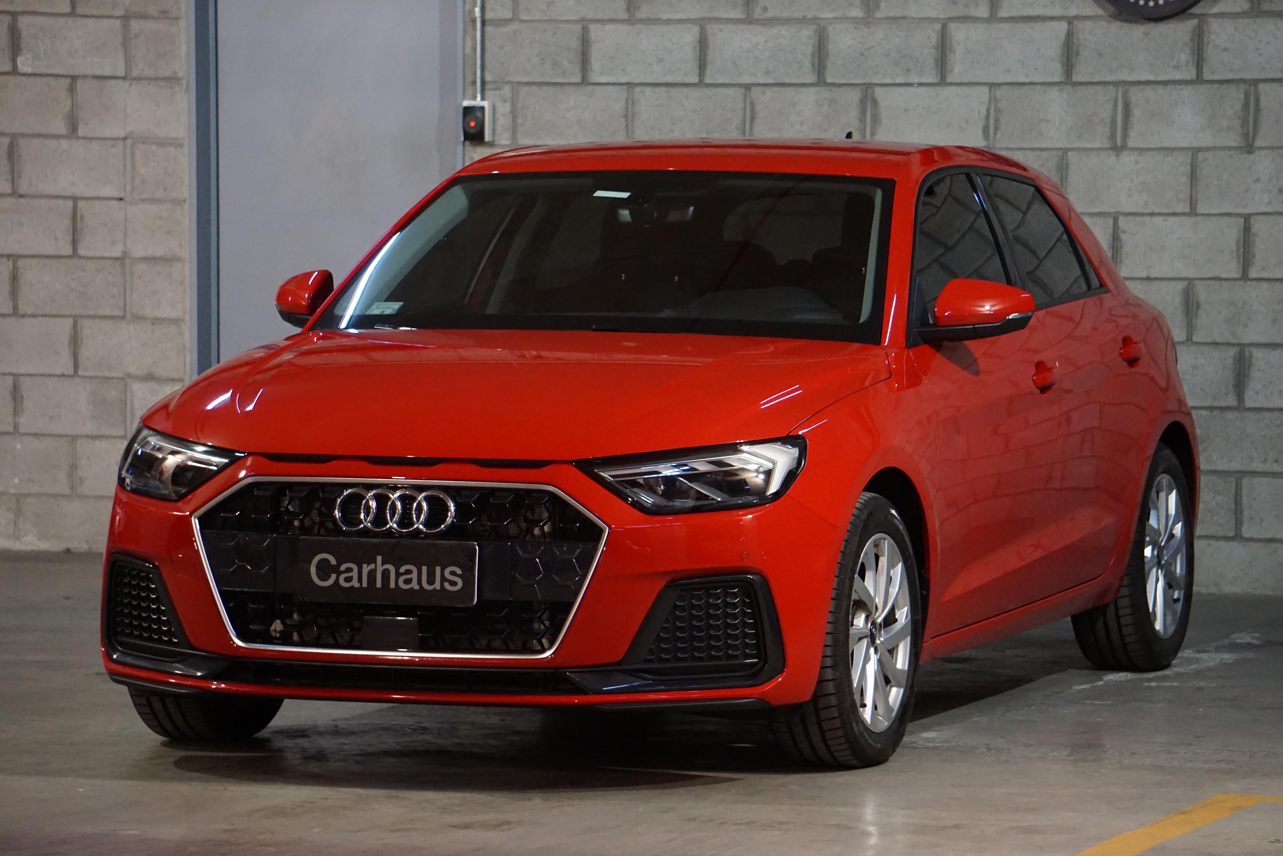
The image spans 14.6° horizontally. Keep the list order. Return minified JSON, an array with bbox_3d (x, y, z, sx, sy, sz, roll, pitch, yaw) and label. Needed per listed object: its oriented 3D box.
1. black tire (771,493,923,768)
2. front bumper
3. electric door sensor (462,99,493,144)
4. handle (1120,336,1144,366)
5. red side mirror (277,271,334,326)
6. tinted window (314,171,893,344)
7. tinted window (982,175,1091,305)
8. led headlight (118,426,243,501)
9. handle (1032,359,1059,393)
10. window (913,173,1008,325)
[{"bbox_3d":[0.442,0.452,11.212,0.205,0.617,0.622,1,3,20],"label":"black tire"},{"bbox_3d":[-0.461,0.322,10.960,1.710,0.535,0.480,1,3,20],"label":"front bumper"},{"bbox_3d":[-0.539,-1.004,16.474,0.088,0.130,0.060,2,3,19],"label":"electric door sensor"},{"bbox_3d":[1.288,-0.201,13.186,0.045,0.070,0.185,1,3,20],"label":"handle"},{"bbox_3d":[-0.860,-0.315,12.375,0.210,0.160,0.240,1,3,20],"label":"red side mirror"},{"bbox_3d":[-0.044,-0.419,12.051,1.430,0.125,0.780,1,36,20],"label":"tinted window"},{"bbox_3d":[1.006,-0.476,12.842,0.080,0.373,0.720,-28,-7,19],"label":"tinted window"},{"bbox_3d":[-0.996,0.077,11.205,0.420,0.172,0.380,1,3,20],"label":"led headlight"},{"bbox_3d":[0.998,-0.128,12.413,0.045,0.070,0.185,1,3,20],"label":"handle"},{"bbox_3d":[0.746,-0.424,12.128,0.080,0.427,1.000,-26,-6,19],"label":"window"}]

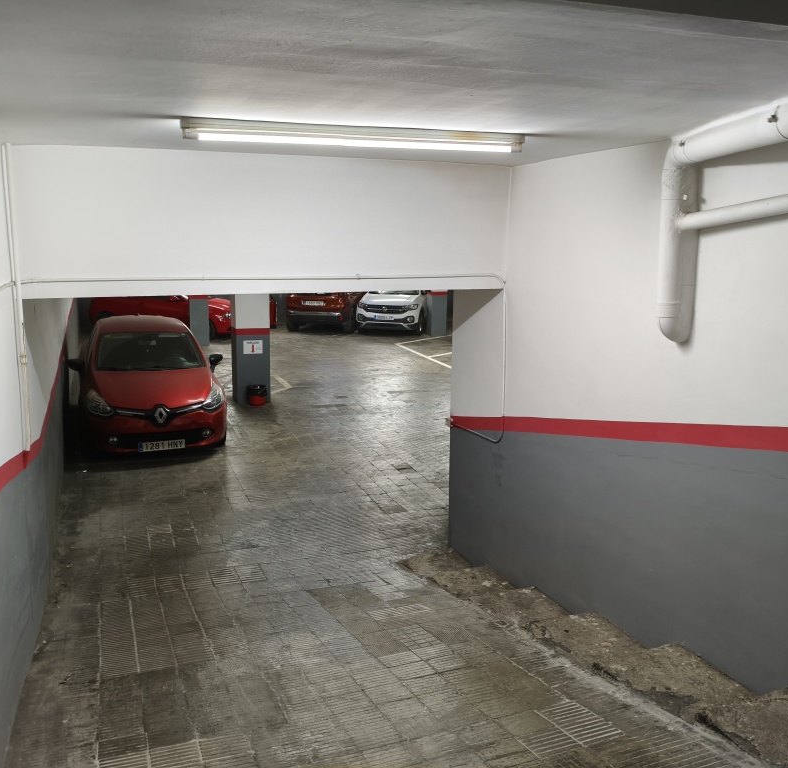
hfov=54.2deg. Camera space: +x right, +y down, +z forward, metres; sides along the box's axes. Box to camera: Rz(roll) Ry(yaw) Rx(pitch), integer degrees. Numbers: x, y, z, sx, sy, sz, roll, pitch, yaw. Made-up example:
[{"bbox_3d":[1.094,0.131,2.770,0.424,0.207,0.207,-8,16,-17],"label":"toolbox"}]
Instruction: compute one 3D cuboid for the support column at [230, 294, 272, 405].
[{"bbox_3d":[-2.258,-0.897,12.000,0.510,2.350,0.490,-4,11,-20],"label":"support column"}]

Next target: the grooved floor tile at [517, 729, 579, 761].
[{"bbox_3d":[0.618,1.444,3.081,0.200,0.020,0.200,-4,0,-20],"label":"grooved floor tile"}]

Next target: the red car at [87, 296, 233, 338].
[{"bbox_3d":[-5.715,-1.968,19.721,4.150,1.460,1.800,3,11,14],"label":"red car"}]

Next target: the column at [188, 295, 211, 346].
[{"bbox_3d":[-4.615,-2.087,18.039,0.460,2.350,0.460,-4,11,-20],"label":"column"}]

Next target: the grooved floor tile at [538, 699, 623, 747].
[{"bbox_3d":[0.773,1.433,3.238,0.200,0.020,0.390,-4,0,-20],"label":"grooved floor tile"}]

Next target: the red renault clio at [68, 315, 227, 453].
[{"bbox_3d":[-3.368,-0.152,10.490,1.820,1.450,4.060,-4,11,-21],"label":"red renault clio"}]

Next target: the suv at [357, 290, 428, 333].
[{"bbox_3d":[0.537,-2.357,21.492,1.820,1.580,4.110,4,11,20],"label":"suv"}]

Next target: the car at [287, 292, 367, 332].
[{"bbox_3d":[-1.331,-2.371,21.325,1.870,1.620,4.420,3,11,15],"label":"car"}]

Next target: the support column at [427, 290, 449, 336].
[{"bbox_3d":[1.117,-2.446,20.093,0.460,2.350,0.400,-4,11,-20],"label":"support column"}]

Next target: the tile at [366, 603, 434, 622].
[{"bbox_3d":[0.041,1.474,4.939,0.380,0.020,0.185,-4,0,-20],"label":"tile"}]

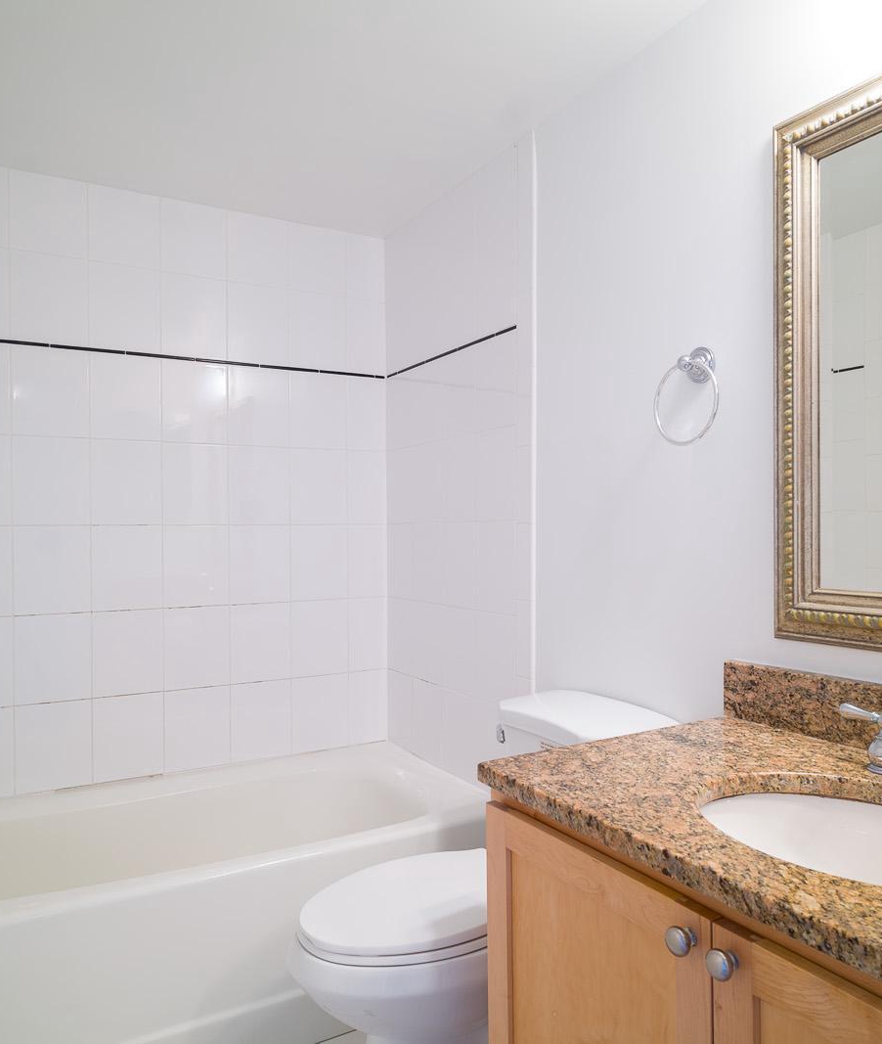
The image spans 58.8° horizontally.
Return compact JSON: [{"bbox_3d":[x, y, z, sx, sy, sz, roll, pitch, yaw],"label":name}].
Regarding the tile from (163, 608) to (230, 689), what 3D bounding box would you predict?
[{"bbox_3d":[-0.766,0.392,2.462,0.201,0.252,0.010,0,0,-28],"label":"tile"}]

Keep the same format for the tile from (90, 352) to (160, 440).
[{"bbox_3d":[-0.947,-0.373,2.357,0.201,0.257,0.010,0,-1,-29],"label":"tile"}]

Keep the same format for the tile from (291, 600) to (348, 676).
[{"bbox_3d":[-0.408,0.391,2.643,0.201,0.251,0.010,0,-1,-29],"label":"tile"}]

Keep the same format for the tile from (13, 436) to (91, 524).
[{"bbox_3d":[-1.127,-0.114,2.269,0.201,0.252,0.010,0,0,-28],"label":"tile"}]

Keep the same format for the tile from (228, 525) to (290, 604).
[{"bbox_3d":[-0.589,0.137,2.553,0.200,0.253,0.010,0,-1,-28],"label":"tile"}]

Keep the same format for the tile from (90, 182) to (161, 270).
[{"bbox_3d":[-0.955,-0.886,2.368,0.202,0.226,0.010,0,0,-29],"label":"tile"}]

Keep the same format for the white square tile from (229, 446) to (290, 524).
[{"bbox_3d":[-0.594,-0.119,2.564,0.202,0.254,0.010,0,0,-29],"label":"white square tile"}]

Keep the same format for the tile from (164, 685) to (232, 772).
[{"bbox_3d":[-0.764,0.646,2.462,0.201,0.252,0.010,0,0,-28],"label":"tile"}]

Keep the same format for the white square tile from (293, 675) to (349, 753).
[{"bbox_3d":[-0.412,0.648,2.662,0.202,0.254,0.010,0,0,-29],"label":"white square tile"}]

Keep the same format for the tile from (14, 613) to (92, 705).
[{"bbox_3d":[-1.123,0.394,2.268,0.201,0.252,0.010,0,0,-28],"label":"tile"}]

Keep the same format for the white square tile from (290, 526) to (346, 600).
[{"bbox_3d":[-0.415,0.136,2.662,0.202,0.254,0.010,0,0,-29],"label":"white square tile"}]

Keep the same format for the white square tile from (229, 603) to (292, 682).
[{"bbox_3d":[-0.591,0.393,2.564,0.202,0.254,0.010,0,0,-29],"label":"white square tile"}]

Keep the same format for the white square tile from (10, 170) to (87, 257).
[{"bbox_3d":[-1.133,-0.885,2.271,0.201,0.226,0.010,0,0,-28],"label":"white square tile"}]

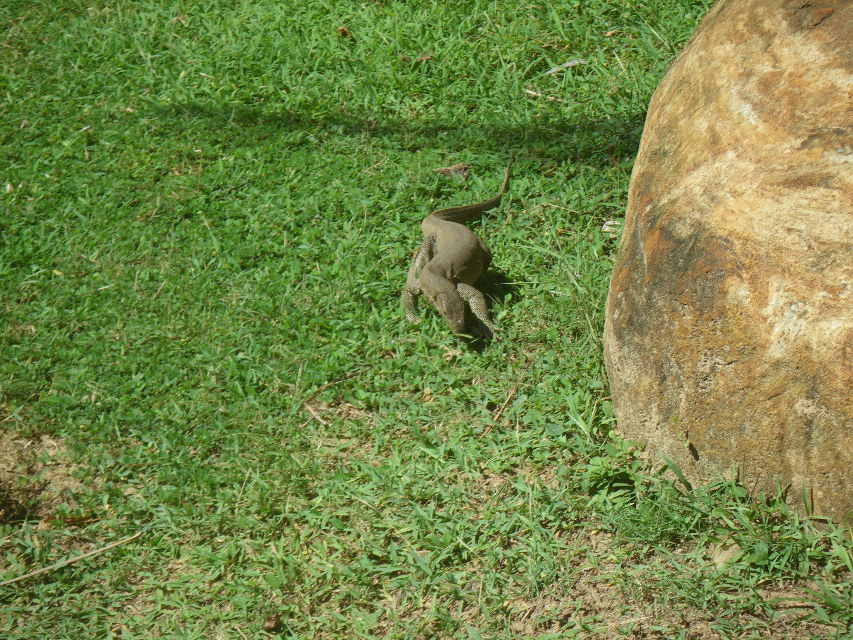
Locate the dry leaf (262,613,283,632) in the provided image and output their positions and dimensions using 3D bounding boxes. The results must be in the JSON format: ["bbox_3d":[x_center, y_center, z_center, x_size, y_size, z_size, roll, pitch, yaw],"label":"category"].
[{"bbox_3d":[-0.215,0.426,3.964,0.030,0.018,0.030,0,21,0],"label":"dry leaf"}]

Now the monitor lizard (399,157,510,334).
[{"bbox_3d":[0.067,-0.206,5.435,0.174,0.150,1.007,1,21,4],"label":"monitor lizard"}]

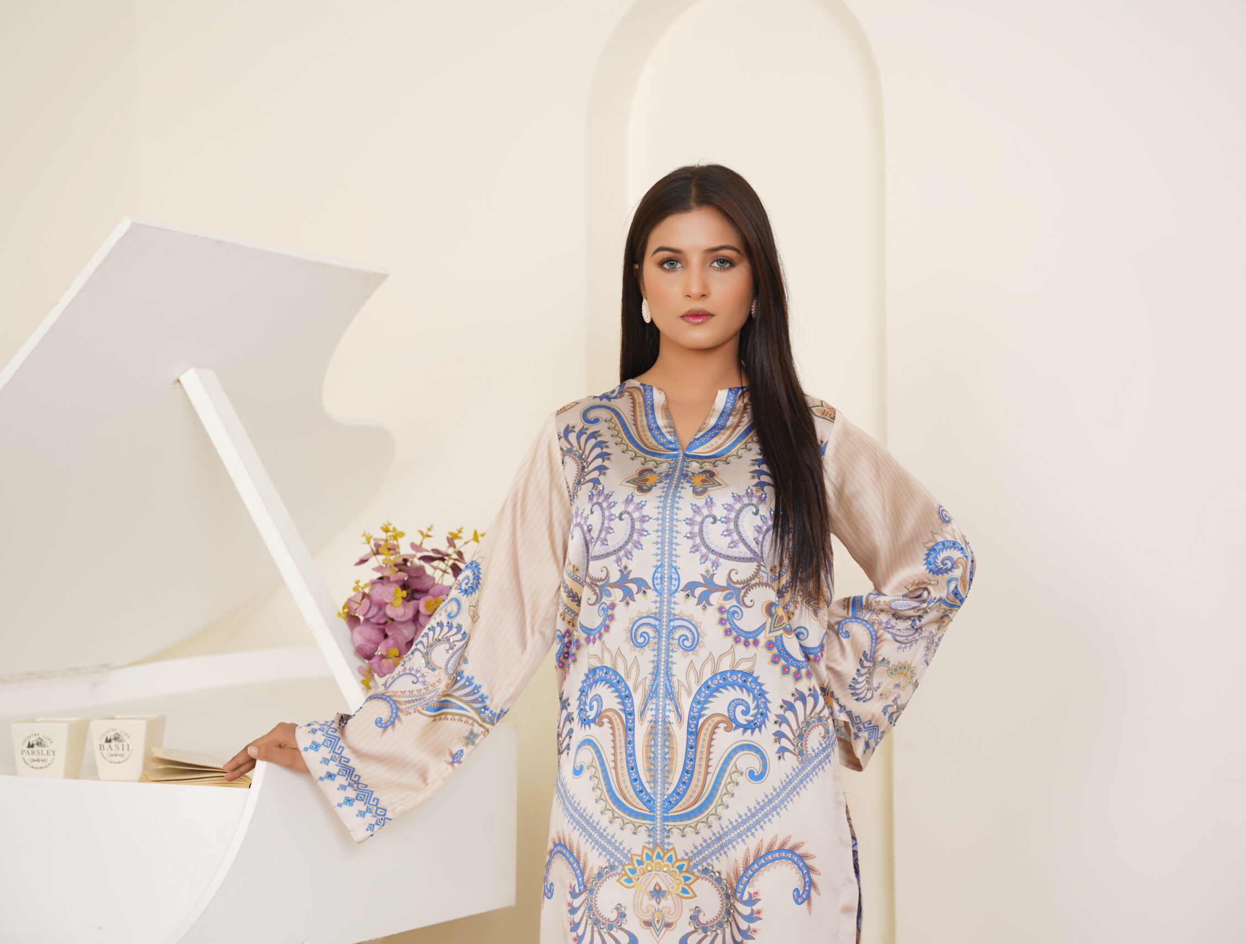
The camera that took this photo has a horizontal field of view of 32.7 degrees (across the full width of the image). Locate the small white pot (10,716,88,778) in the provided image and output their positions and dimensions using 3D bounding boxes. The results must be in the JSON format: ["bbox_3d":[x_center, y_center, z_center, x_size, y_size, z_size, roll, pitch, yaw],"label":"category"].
[{"bbox_3d":[-0.667,0.327,2.474,0.068,0.070,0.068,-1,-2,6],"label":"small white pot"}]

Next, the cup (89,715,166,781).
[{"bbox_3d":[-0.584,0.328,2.511,0.068,0.070,0.068,-1,-2,8],"label":"cup"}]

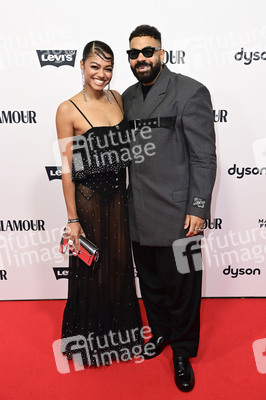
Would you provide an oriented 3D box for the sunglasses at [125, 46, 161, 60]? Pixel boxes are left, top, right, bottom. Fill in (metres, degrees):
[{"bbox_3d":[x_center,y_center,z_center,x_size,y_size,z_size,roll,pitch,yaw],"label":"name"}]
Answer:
[{"bbox_3d":[0.062,-0.715,2.062,0.143,0.049,0.143,-2,14,20],"label":"sunglasses"}]

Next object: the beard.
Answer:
[{"bbox_3d":[0.067,-0.630,2.071,0.146,0.117,0.112,-2,14,20],"label":"beard"}]

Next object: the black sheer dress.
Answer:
[{"bbox_3d":[-0.187,0.210,2.426,0.460,1.530,0.380,-7,18,-19],"label":"black sheer dress"}]

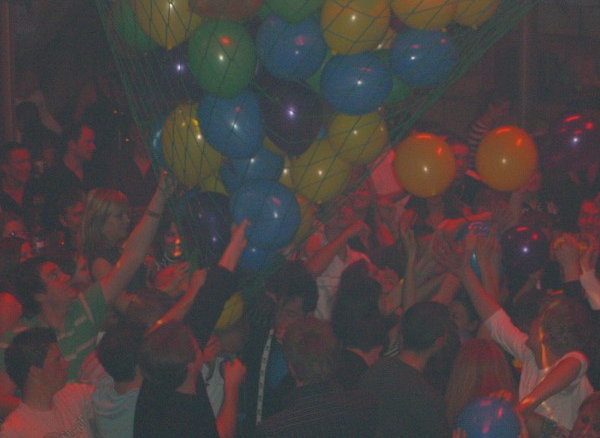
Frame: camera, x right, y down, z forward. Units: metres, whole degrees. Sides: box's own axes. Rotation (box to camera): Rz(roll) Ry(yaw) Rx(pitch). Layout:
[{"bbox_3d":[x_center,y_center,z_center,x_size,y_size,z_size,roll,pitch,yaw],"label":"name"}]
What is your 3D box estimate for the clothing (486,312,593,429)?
[{"bbox_3d":[0.929,0.583,7.700,0.400,0.470,0.440,-3,10,-16],"label":"clothing"}]

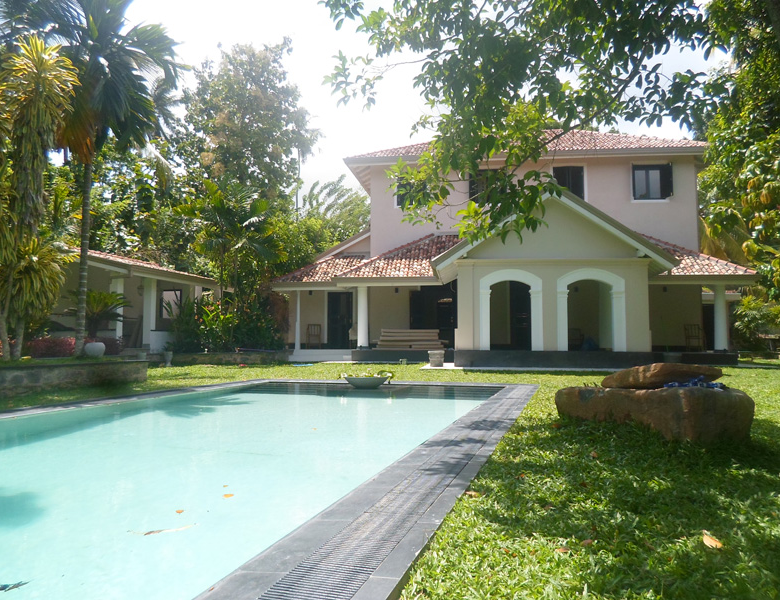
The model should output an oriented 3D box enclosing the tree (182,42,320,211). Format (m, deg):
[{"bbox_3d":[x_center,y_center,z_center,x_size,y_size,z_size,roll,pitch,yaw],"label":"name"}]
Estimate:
[{"bbox_3d":[-6.860,-5.137,27.519,6.800,14.908,6.400,0,-4,7],"label":"tree"}]

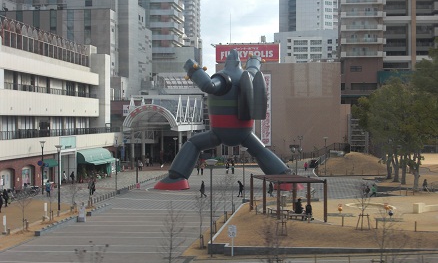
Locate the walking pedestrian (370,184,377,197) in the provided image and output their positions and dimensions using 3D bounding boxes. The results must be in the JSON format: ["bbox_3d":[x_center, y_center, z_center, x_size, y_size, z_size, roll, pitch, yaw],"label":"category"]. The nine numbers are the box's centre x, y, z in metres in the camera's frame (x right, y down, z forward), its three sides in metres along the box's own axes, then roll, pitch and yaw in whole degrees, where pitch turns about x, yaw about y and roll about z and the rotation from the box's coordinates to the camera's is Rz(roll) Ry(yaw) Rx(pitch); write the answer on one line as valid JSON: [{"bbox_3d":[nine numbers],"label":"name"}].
[{"bbox_3d":[14.884,5.788,80.579,0.650,1.320,0.500,0,1,0],"label":"walking pedestrian"}]

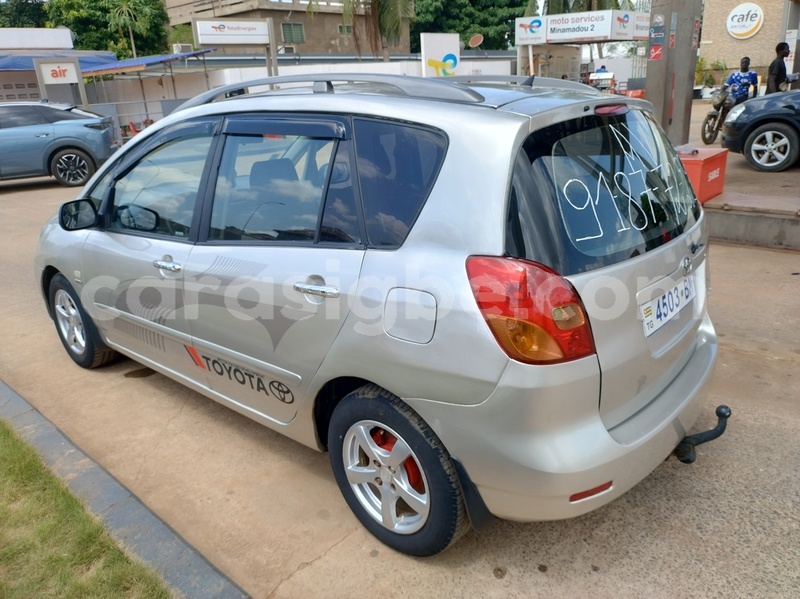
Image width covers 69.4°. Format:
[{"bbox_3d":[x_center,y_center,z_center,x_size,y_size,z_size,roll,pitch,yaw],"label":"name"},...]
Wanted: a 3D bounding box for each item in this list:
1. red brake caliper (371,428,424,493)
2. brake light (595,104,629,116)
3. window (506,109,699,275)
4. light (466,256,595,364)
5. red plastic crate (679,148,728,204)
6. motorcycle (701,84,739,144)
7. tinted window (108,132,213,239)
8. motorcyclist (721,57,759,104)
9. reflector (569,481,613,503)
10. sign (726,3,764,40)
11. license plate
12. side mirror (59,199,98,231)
[{"bbox_3d":[-0.002,0.550,2.062,0.200,0.170,0.080,14,25,38],"label":"red brake caliper"},{"bbox_3d":[0.715,-0.640,1.960,0.050,0.036,0.270,14,25,38],"label":"brake light"},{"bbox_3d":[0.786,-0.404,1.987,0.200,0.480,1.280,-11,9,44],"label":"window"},{"bbox_3d":[0.369,0.029,1.570,0.290,0.300,0.270,13,24,38],"label":"light"},{"bbox_3d":[3.151,-1.366,6.385,0.600,0.450,0.750,15,26,39],"label":"red plastic crate"},{"bbox_3d":[6.160,-3.491,10.925,1.950,1.050,0.720,-17,25,-36],"label":"motorcycle"},{"bbox_3d":[-1.108,-0.519,2.601,0.840,0.460,0.060,14,11,38],"label":"tinted window"},{"bbox_3d":[6.468,-3.881,11.128,0.620,1.380,0.700,14,25,37],"label":"motorcyclist"},{"bbox_3d":[0.583,0.580,1.737,0.170,0.028,0.025,-12,22,-27],"label":"reflector"},{"bbox_3d":[11.967,-9.629,20.000,1.130,1.130,0.100,9,22,27],"label":"sign"},{"bbox_3d":[0.940,0.001,2.011,0.020,0.110,0.520,-6,11,43],"label":"license plate"},{"bbox_3d":[-1.544,-0.413,2.767,0.110,0.145,0.180,14,25,38],"label":"side mirror"}]

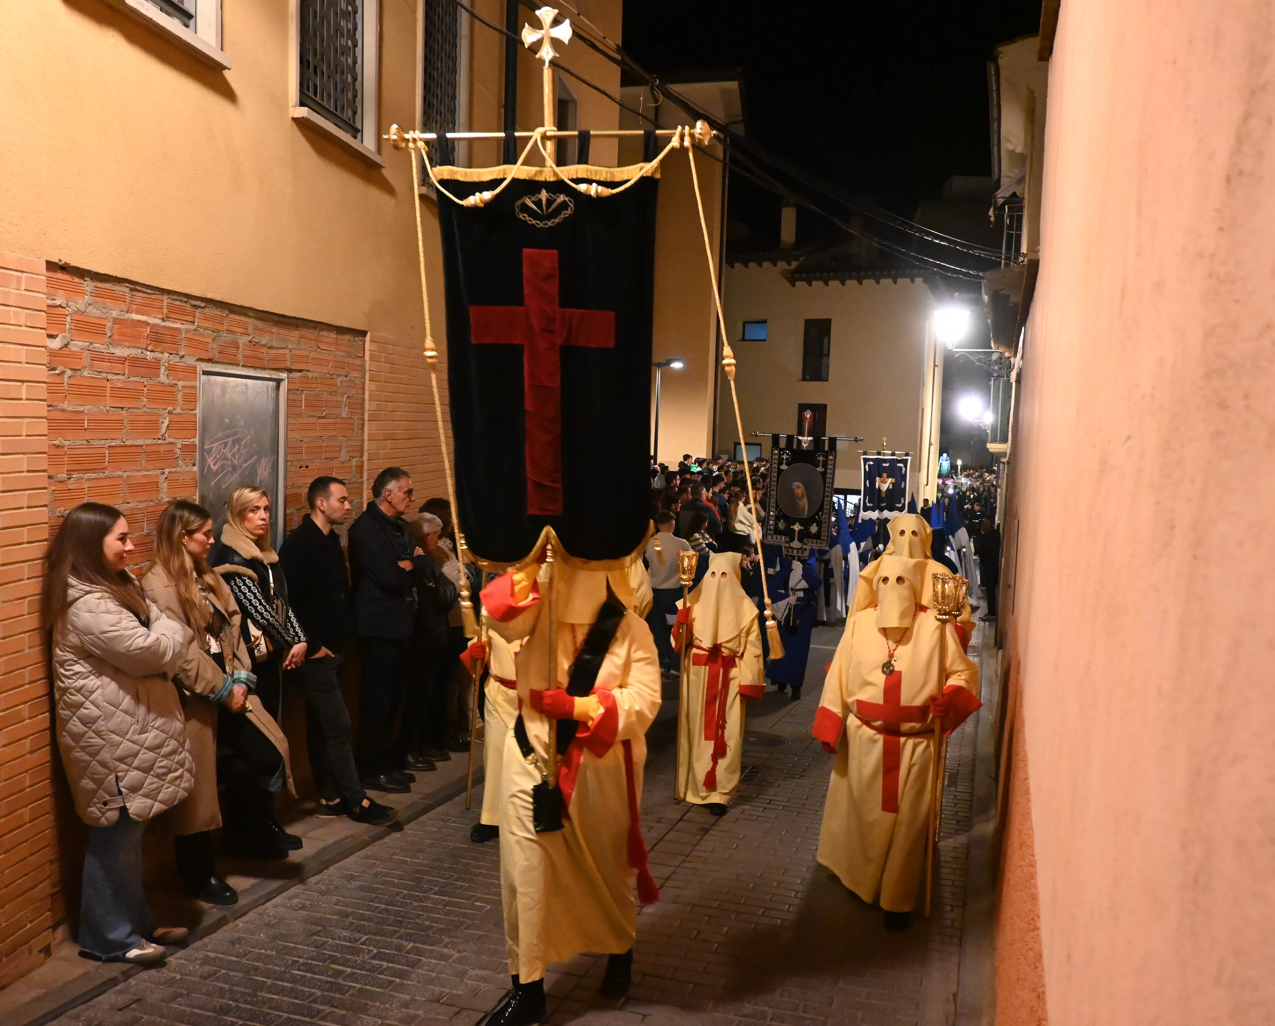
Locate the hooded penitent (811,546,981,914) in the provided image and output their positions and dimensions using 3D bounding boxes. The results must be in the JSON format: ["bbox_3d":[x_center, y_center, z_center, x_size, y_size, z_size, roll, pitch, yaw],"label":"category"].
[{"bbox_3d":[1.155,0.997,5.170,0.700,1.660,0.520,3,5,16],"label":"hooded penitent"}]

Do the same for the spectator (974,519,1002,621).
[{"bbox_3d":[6.134,0.989,20.200,0.340,1.740,0.460,-1,5,-28],"label":"spectator"}]

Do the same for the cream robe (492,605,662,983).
[{"bbox_3d":[-0.231,1.031,4.350,0.580,1.360,0.520,4,5,23],"label":"cream robe"}]

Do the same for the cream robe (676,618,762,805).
[{"bbox_3d":[0.499,1.173,7.100,0.510,1.180,0.400,3,5,14],"label":"cream robe"}]

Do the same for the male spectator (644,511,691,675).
[{"bbox_3d":[0.311,0.817,11.700,0.500,1.690,0.320,3,5,17],"label":"male spectator"}]

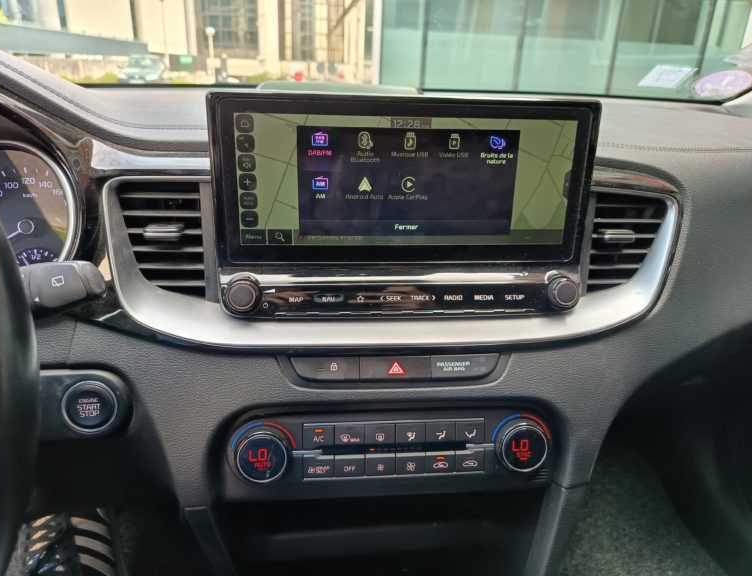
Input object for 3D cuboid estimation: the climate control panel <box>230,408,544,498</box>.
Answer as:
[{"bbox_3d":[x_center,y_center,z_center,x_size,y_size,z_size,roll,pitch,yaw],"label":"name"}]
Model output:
[{"bbox_3d":[0.015,0.135,0.445,0.270,0.063,0.030,-1,3,-6],"label":"climate control panel"}]

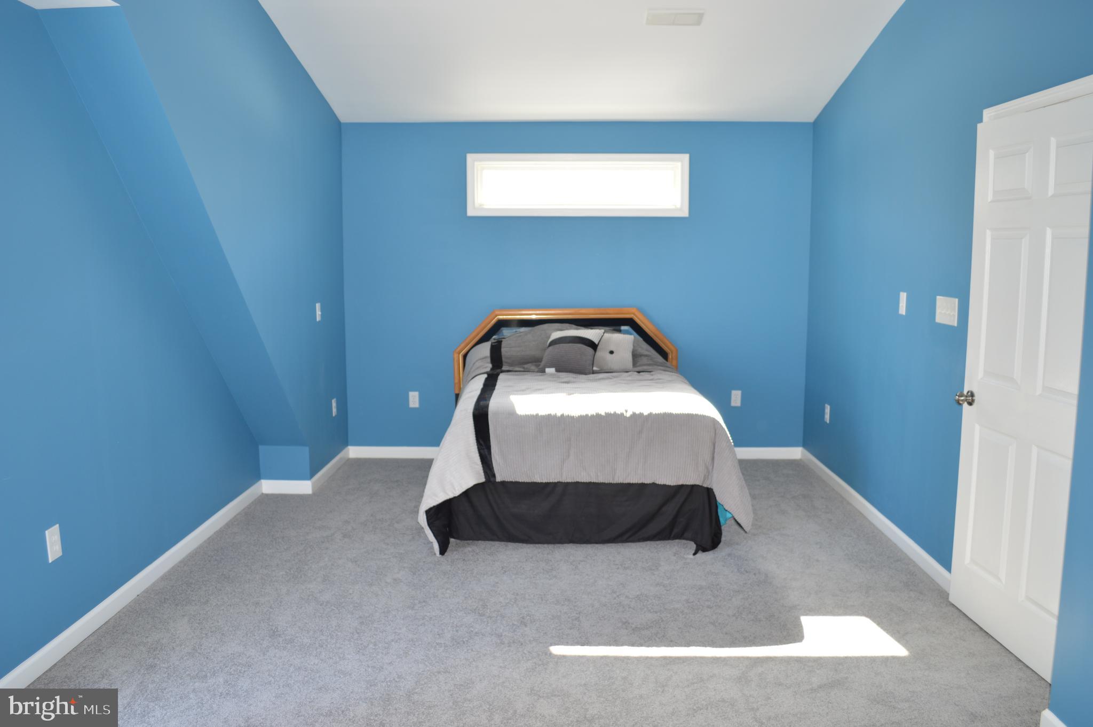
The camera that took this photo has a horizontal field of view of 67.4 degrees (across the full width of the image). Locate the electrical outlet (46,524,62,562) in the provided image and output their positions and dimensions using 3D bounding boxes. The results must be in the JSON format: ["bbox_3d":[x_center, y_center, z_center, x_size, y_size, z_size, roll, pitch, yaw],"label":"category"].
[{"bbox_3d":[-1.815,0.663,3.020,0.008,0.118,0.072,0,8,1],"label":"electrical outlet"}]

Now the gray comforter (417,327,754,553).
[{"bbox_3d":[0.181,0.283,4.912,1.720,1.090,1.870,0,8,-1],"label":"gray comforter"}]

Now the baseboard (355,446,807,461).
[{"bbox_3d":[0.202,0.646,5.914,3.269,0.087,0.016,0,8,1],"label":"baseboard"}]

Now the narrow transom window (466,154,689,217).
[{"bbox_3d":[0.219,-1.230,5.660,1.531,0.424,0.080,0,8,1],"label":"narrow transom window"}]

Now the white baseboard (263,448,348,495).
[{"bbox_3d":[-1.603,0.705,5.519,0.325,0.087,0.866,0,8,1],"label":"white baseboard"}]

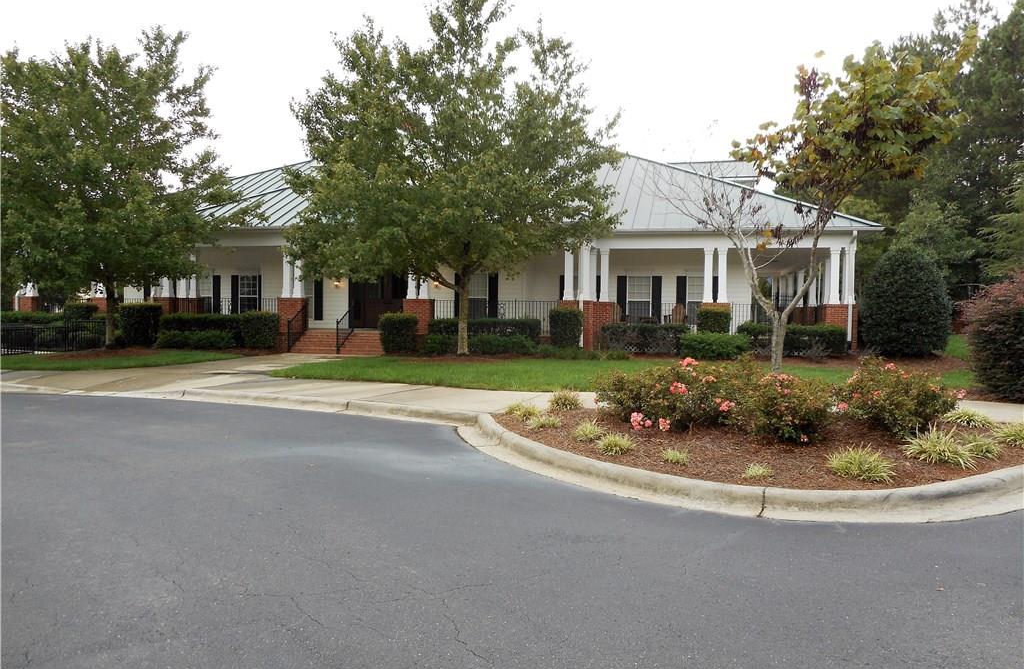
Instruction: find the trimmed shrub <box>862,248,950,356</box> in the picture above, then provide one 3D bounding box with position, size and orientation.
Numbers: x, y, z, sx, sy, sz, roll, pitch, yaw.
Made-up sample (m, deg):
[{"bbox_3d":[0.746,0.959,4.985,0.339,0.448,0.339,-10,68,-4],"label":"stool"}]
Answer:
[{"bbox_3d":[11.704,-1.027,21.930,2.600,3.280,2.500,1,1,12],"label":"trimmed shrub"}]

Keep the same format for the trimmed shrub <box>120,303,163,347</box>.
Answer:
[{"bbox_3d":[-13.433,-0.326,26.800,1.050,1.570,1.000,1,2,13],"label":"trimmed shrub"}]

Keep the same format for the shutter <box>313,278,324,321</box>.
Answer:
[{"bbox_3d":[-8.090,-1.534,30.906,0.394,1.879,0.051,1,2,11],"label":"shutter"}]

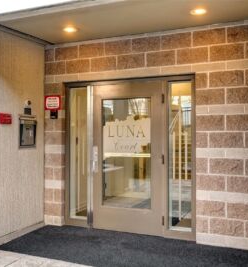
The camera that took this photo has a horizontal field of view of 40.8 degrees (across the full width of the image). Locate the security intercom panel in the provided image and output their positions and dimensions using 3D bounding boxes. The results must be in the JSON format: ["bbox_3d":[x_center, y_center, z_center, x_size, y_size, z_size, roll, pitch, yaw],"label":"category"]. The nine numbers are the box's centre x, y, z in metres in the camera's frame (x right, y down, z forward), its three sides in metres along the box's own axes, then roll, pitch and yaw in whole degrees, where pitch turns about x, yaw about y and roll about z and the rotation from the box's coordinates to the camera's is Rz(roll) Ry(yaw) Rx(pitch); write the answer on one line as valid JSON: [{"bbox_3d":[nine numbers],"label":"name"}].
[{"bbox_3d":[-1.314,-0.021,4.593,0.055,0.438,0.325,0,0,23],"label":"security intercom panel"}]

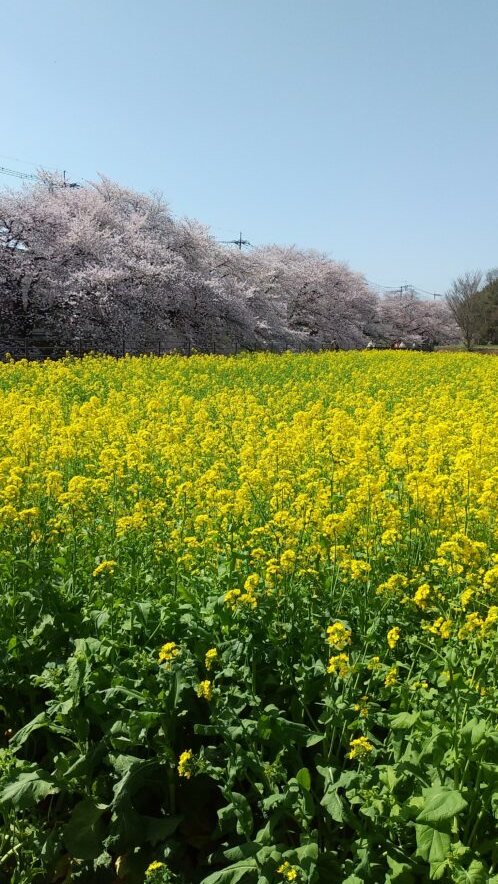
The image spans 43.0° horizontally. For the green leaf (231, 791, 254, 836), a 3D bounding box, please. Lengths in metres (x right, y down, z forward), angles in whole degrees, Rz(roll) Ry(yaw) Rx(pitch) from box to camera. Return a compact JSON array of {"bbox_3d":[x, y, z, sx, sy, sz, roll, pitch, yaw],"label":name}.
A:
[{"bbox_3d":[-0.016,0.941,1.600,0.062,0.110,0.055,0,9,0],"label":"green leaf"}]

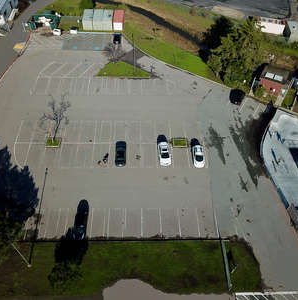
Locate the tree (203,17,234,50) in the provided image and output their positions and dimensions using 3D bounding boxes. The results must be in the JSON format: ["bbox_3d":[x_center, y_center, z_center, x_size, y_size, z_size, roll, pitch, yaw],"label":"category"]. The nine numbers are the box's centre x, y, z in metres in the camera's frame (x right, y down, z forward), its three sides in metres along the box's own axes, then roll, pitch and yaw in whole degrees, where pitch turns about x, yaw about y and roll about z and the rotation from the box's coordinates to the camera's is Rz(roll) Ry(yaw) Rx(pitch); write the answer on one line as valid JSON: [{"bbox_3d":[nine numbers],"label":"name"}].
[{"bbox_3d":[15.853,-27.270,69.584,7.270,7.880,7.270,2,54,0],"label":"tree"}]

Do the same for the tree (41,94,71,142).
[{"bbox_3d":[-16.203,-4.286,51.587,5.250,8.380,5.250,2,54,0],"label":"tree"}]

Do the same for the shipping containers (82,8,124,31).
[{"bbox_3d":[-11.598,-33.007,76.242,10.100,2.580,5.760,1,54,-1],"label":"shipping containers"}]

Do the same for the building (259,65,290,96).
[{"bbox_3d":[26.183,-14.949,63.722,4.850,3.330,4.650,23,56,14],"label":"building"}]

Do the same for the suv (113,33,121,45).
[{"bbox_3d":[-7.698,-27.283,72.748,1.820,1.670,4.440,2,54,0],"label":"suv"}]

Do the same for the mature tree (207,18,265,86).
[{"bbox_3d":[17.453,-19.288,60.377,10.400,13.430,10.400,2,54,0],"label":"mature tree"}]

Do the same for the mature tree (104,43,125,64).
[{"bbox_3d":[-7.726,-21.555,66.542,4.750,4.950,4.750,2,54,0],"label":"mature tree"}]

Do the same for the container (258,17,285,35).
[{"bbox_3d":[30.819,-31.829,76.594,6.570,2.630,2.520,7,54,3],"label":"container"}]

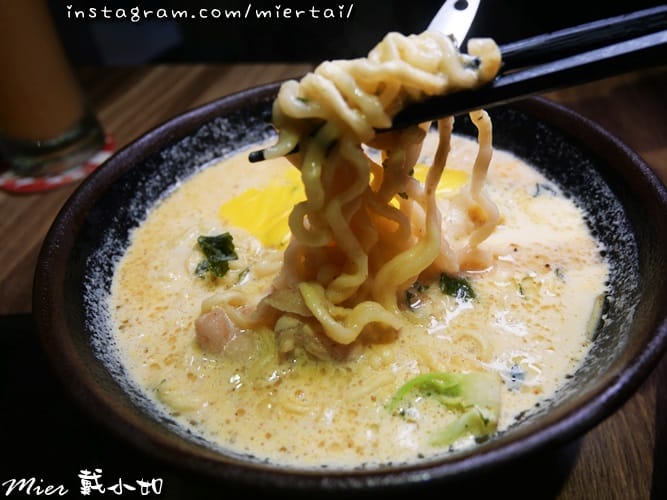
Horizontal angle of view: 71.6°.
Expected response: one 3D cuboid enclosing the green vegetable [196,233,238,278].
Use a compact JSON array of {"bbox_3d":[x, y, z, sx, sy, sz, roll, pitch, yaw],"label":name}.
[{"bbox_3d":[-0.045,0.002,0.178,0.016,0.009,0.017,-6,42,0],"label":"green vegetable"}]

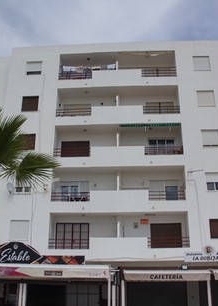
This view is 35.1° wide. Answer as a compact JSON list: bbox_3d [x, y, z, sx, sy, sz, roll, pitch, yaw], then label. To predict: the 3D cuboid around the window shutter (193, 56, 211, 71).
[{"bbox_3d":[6.652,-6.403,24.815,1.169,1.204,0.080,-1,-20,3],"label":"window shutter"}]

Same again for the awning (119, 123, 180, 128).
[{"bbox_3d":[2.739,-1.847,23.230,4.150,0.330,0.250,-1,-20,3],"label":"awning"}]

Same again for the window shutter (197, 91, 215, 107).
[{"bbox_3d":[6.664,-3.689,23.811,1.169,1.204,0.080,-1,-20,3],"label":"window shutter"}]

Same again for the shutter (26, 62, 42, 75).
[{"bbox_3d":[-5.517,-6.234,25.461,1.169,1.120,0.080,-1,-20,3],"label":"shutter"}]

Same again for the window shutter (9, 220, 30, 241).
[{"bbox_3d":[-5.534,4.797,21.384,1.169,1.204,0.080,-1,-20,3],"label":"window shutter"}]

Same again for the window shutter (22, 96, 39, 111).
[{"bbox_3d":[-5.543,-3.443,24.430,1.169,1.204,0.080,-1,-20,3],"label":"window shutter"}]

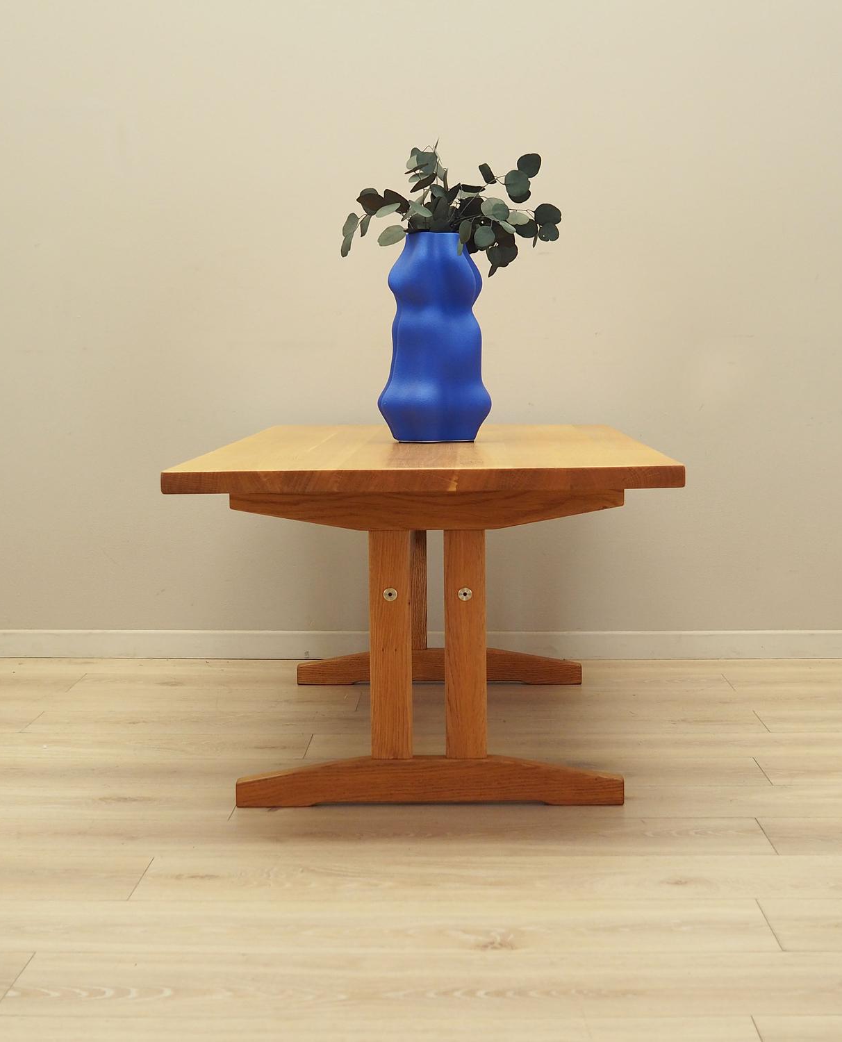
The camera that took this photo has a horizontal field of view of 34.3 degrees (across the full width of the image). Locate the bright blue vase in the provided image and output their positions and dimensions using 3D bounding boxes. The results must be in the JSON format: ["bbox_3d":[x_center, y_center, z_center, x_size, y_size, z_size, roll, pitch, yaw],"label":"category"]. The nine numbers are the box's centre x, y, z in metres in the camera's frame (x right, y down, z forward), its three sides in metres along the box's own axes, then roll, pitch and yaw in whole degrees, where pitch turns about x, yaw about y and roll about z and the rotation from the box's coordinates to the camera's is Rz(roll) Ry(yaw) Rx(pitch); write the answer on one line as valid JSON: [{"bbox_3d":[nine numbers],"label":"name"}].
[{"bbox_3d":[0.025,-0.325,2.431,0.202,0.365,0.188,0,7,0],"label":"bright blue vase"}]

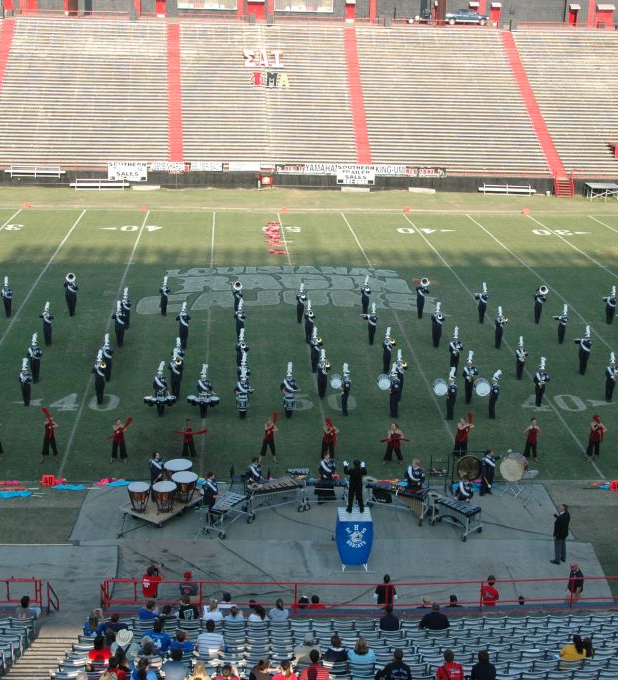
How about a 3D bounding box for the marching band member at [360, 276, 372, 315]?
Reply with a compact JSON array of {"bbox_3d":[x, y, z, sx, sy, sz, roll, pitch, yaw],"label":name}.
[{"bbox_3d":[2.904,-2.240,57.126,0.536,1.957,0.618,0,17,-4],"label":"marching band member"}]

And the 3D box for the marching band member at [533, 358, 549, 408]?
[{"bbox_3d":[9.066,1.644,44.311,0.620,2.060,0.500,0,17,-4],"label":"marching band member"}]

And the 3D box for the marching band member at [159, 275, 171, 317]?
[{"bbox_3d":[-7.068,-2.142,55.969,0.550,1.994,0.500,-1,17,-9],"label":"marching band member"}]

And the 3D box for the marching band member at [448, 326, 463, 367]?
[{"bbox_3d":[6.168,0.467,47.517,0.600,2.147,0.500,-1,17,-9],"label":"marching band member"}]

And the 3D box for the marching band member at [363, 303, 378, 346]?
[{"bbox_3d":[2.753,-0.665,50.866,0.640,1.930,0.540,4,17,7],"label":"marching band member"}]

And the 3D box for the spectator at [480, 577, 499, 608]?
[{"bbox_3d":[4.534,6.792,28.926,0.520,1.720,0.380,0,17,-4],"label":"spectator"}]

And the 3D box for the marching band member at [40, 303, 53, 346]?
[{"bbox_3d":[-11.851,-0.750,51.281,0.639,2.060,0.515,0,17,-4],"label":"marching band member"}]

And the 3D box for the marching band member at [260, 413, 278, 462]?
[{"bbox_3d":[-1.351,3.311,38.706,0.600,1.750,0.450,-1,18,-9],"label":"marching band member"}]

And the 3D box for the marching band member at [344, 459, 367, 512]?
[{"bbox_3d":[1.300,4.087,31.772,0.680,1.580,0.500,0,17,-4],"label":"marching band member"}]

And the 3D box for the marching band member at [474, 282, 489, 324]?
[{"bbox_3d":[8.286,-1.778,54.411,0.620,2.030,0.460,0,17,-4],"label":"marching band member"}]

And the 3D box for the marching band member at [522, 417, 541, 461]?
[{"bbox_3d":[7.760,3.403,39.340,0.580,1.660,0.400,0,17,-4],"label":"marching band member"}]

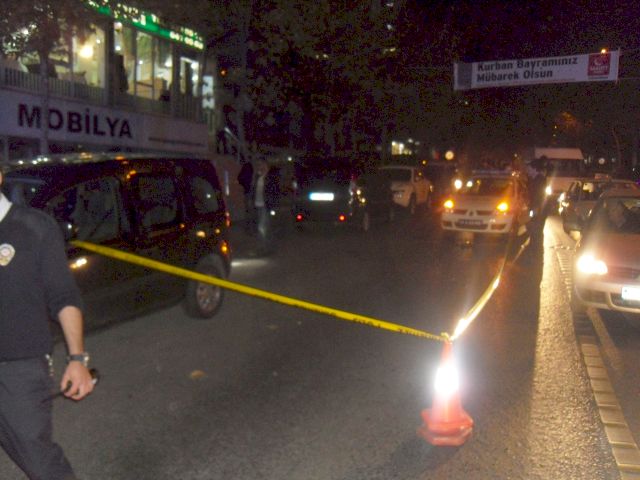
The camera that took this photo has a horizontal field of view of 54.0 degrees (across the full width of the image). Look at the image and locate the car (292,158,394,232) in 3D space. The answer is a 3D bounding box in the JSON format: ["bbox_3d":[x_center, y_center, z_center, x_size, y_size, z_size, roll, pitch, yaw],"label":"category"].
[{"bbox_3d":[0.897,-1.328,17.483,1.700,1.760,4.300,4,7,18],"label":"car"}]

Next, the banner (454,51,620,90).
[{"bbox_3d":[7.580,-5.986,22.347,5.500,1.000,0.040,2,6,22],"label":"banner"}]

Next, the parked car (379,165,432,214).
[{"bbox_3d":[2.953,-1.920,23.857,1.720,1.600,4.100,4,7,18],"label":"parked car"}]

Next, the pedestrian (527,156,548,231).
[{"bbox_3d":[5.109,-1.059,14.800,0.520,1.770,0.360,4,7,18],"label":"pedestrian"}]

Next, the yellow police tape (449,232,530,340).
[{"bbox_3d":[2.303,0.262,7.628,0.120,0.350,8.350,5,7,21],"label":"yellow police tape"}]

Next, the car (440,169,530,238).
[{"bbox_3d":[4.439,-0.954,16.531,1.660,1.500,4.050,5,7,21],"label":"car"}]

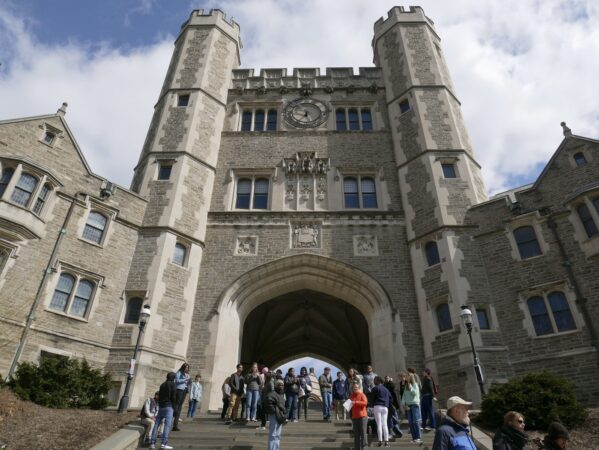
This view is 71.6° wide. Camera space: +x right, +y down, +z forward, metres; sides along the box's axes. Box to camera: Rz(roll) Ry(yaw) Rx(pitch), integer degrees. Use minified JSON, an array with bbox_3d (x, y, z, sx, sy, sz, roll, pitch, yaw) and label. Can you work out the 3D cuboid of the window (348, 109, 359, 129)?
[{"bbox_3d":[3.251,-6.315,24.879,0.656,1.873,0.250,0,-32,2],"label":"window"}]

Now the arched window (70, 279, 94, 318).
[{"bbox_3d":[-7.820,2.601,14.961,0.200,1.340,0.540,-25,-41,34],"label":"arched window"}]

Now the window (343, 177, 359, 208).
[{"bbox_3d":[2.657,-1.607,21.404,0.767,2.067,0.220,0,-34,1],"label":"window"}]

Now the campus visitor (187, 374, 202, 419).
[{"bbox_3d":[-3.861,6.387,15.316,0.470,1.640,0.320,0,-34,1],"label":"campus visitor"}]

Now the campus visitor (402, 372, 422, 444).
[{"bbox_3d":[2.925,4.688,10.713,0.380,1.681,0.480,-14,-35,23],"label":"campus visitor"}]

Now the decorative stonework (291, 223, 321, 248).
[{"bbox_3d":[0.346,0.516,20.583,1.484,1.472,0.250,0,-32,2],"label":"decorative stonework"}]

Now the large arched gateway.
[{"bbox_3d":[0.256,4.711,18.015,7.541,6.719,2.000,0,-34,1],"label":"large arched gateway"}]

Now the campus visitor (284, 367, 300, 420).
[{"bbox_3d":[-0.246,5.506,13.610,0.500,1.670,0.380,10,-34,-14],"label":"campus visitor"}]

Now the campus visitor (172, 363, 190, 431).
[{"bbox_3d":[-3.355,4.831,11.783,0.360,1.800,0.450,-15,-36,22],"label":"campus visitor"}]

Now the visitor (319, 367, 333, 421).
[{"bbox_3d":[0.917,5.640,13.972,0.480,1.690,0.350,13,-35,-18],"label":"visitor"}]

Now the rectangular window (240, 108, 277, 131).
[{"bbox_3d":[-2.410,-6.344,25.065,2.133,1.888,0.250,0,-32,2],"label":"rectangular window"}]

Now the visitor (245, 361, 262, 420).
[{"bbox_3d":[-1.435,5.215,13.043,0.500,1.722,0.380,5,-32,-7],"label":"visitor"}]

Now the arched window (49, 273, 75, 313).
[{"bbox_3d":[-8.551,2.442,15.083,0.200,1.425,0.579,-21,-38,32],"label":"arched window"}]

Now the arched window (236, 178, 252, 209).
[{"bbox_3d":[-2.932,-1.690,22.214,0.789,1.981,0.250,0,-32,2],"label":"arched window"}]

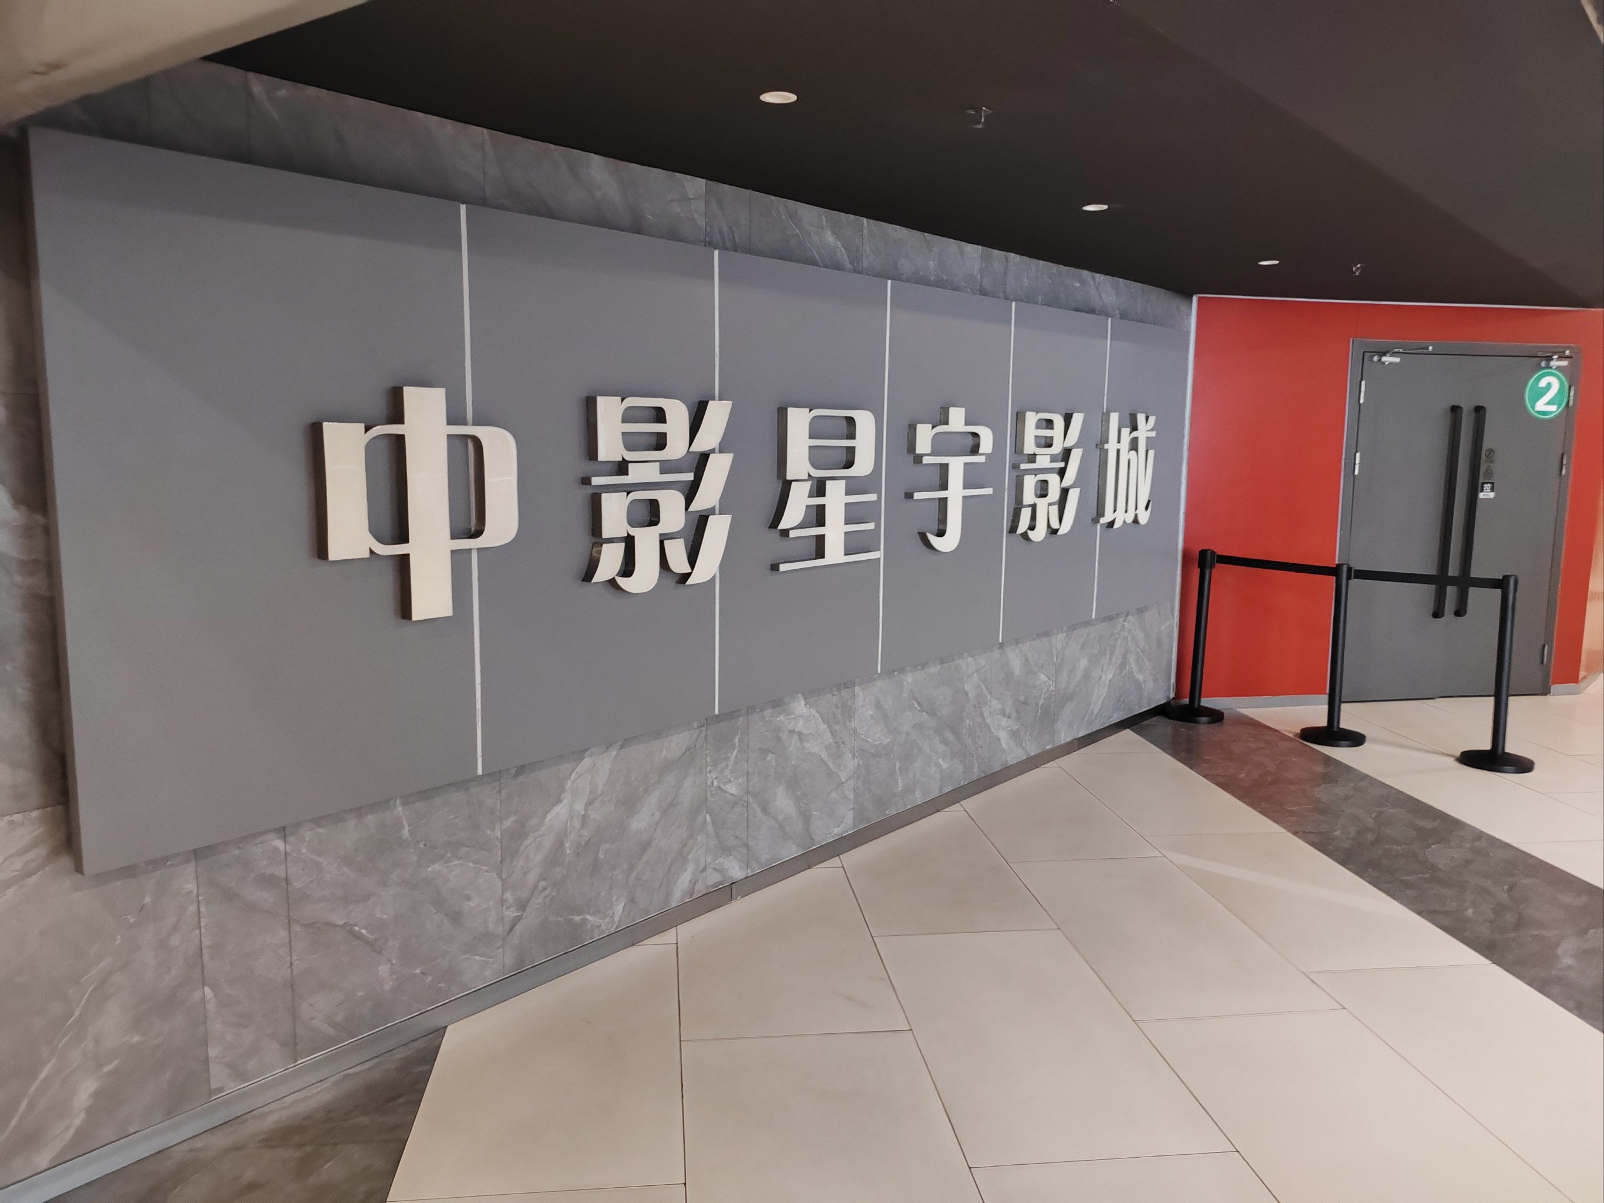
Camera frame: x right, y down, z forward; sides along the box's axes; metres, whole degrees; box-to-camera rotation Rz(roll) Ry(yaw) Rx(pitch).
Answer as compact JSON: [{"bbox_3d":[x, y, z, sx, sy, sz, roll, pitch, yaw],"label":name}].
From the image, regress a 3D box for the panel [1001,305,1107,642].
[{"bbox_3d":[1.117,-0.572,5.554,0.040,1.408,0.908,7,10,38],"label":"panel"}]

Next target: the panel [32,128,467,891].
[{"bbox_3d":[-1.129,-0.207,2.744,0.040,1.408,0.947,7,10,38],"label":"panel"}]

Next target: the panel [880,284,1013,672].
[{"bbox_3d":[0.558,-0.481,4.855,0.040,1.408,0.891,7,10,38],"label":"panel"}]

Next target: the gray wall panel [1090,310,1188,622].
[{"bbox_3d":[1.703,-0.667,6.287,0.040,1.408,0.977,7,10,38],"label":"gray wall panel"}]

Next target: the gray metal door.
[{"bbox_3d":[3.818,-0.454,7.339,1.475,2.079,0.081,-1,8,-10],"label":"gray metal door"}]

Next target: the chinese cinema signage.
[{"bbox_3d":[0.345,-0.432,4.521,0.045,0.548,4.526,7,10,38],"label":"chinese cinema signage"}]

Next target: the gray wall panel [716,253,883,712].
[{"bbox_3d":[0.004,-0.391,4.162,0.040,1.408,0.893,7,10,38],"label":"gray wall panel"}]

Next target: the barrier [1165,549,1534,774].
[{"bbox_3d":[2.761,0.254,6.394,1.803,0.911,0.358,7,10,36],"label":"barrier"}]

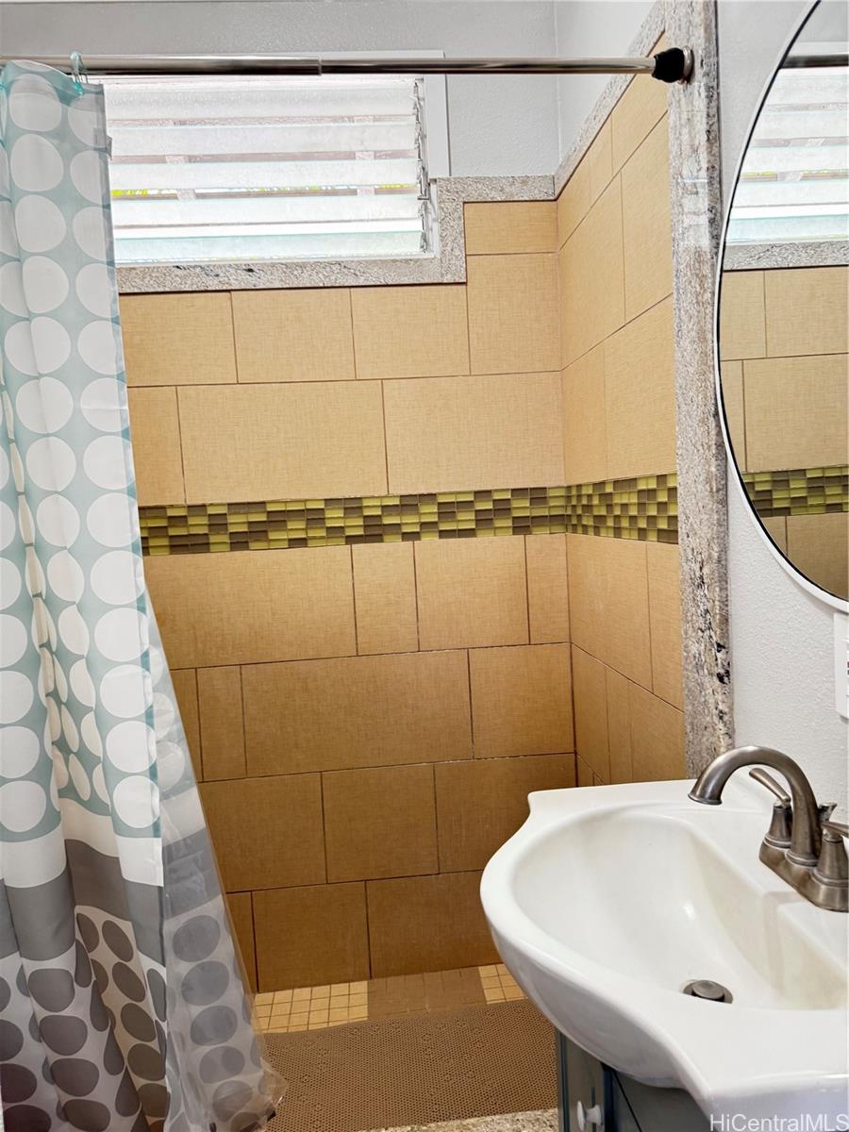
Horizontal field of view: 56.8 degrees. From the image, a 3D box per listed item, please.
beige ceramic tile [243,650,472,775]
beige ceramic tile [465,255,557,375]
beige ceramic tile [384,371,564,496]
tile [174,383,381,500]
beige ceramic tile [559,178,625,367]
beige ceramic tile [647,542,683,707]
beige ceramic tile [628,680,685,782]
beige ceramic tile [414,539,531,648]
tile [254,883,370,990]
[{"bbox_3d":[-0.177,0.400,2.128,0.609,0.304,0.015,-3,4,-5],"label":"beige ceramic tile"},{"bbox_3d":[0.238,-0.669,2.087,0.241,0.305,0.010,-3,4,-5],"label":"beige ceramic tile"},{"bbox_3d":[0.136,-0.356,2.102,0.478,0.304,0.015,-3,4,-5],"label":"beige ceramic tile"},{"bbox_3d":[-0.367,-0.328,2.062,0.526,0.304,0.015,-3,4,-5],"label":"tile"},{"bbox_3d":[0.385,-0.655,1.833,0.010,0.305,0.508,-3,4,-5],"label":"beige ceramic tile"},{"bbox_3d":[0.460,0.107,1.484,0.010,0.300,0.149,-3,4,-5],"label":"beige ceramic tile"},{"bbox_3d":[0.466,0.407,1.561,0.010,0.306,0.278,-3,4,-5],"label":"beige ceramic tile"},{"bbox_3d":[0.130,0.076,2.124,0.301,0.300,0.010,-3,4,-5],"label":"beige ceramic tile"},{"bbox_3d":[-0.308,1.013,2.157,0.307,0.280,0.010,-3,4,-5],"label":"tile"}]

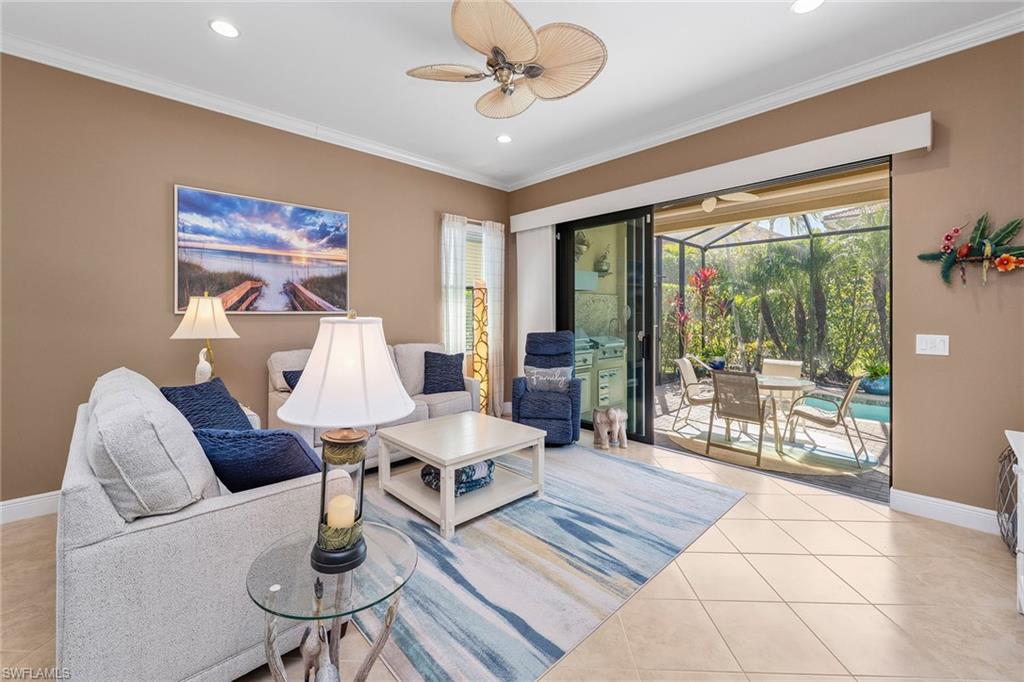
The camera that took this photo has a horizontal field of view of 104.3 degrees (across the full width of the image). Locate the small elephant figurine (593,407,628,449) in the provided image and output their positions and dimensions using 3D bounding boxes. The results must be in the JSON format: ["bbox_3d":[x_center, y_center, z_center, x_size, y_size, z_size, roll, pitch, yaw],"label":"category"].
[{"bbox_3d":[1.027,0.875,4.138,0.340,0.373,0.360,0,3,-4],"label":"small elephant figurine"}]

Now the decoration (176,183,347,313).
[{"bbox_3d":[-2.121,-0.745,3.543,1.340,1.012,0.040,-2,4,-42],"label":"decoration"}]

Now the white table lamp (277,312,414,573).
[{"bbox_3d":[-0.542,0.309,1.300,0.420,0.808,0.420,0,3,0],"label":"white table lamp"}]

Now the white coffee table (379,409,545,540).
[{"bbox_3d":[-0.376,0.915,2.999,0.900,0.450,0.900,-2,4,-42],"label":"white coffee table"}]

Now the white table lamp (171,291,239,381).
[{"bbox_3d":[-2.202,0.048,2.860,0.410,0.800,0.410,0,3,0],"label":"white table lamp"}]

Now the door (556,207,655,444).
[{"bbox_3d":[1.015,-0.194,4.565,0.120,2.450,1.294,-3,4,-44],"label":"door"}]

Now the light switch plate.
[{"bbox_3d":[2.734,0.029,2.587,0.012,0.123,0.147,-3,4,-44],"label":"light switch plate"}]

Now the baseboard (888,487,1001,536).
[{"bbox_3d":[2.787,1.101,2.533,0.020,0.140,0.550,-3,4,-44],"label":"baseboard"}]

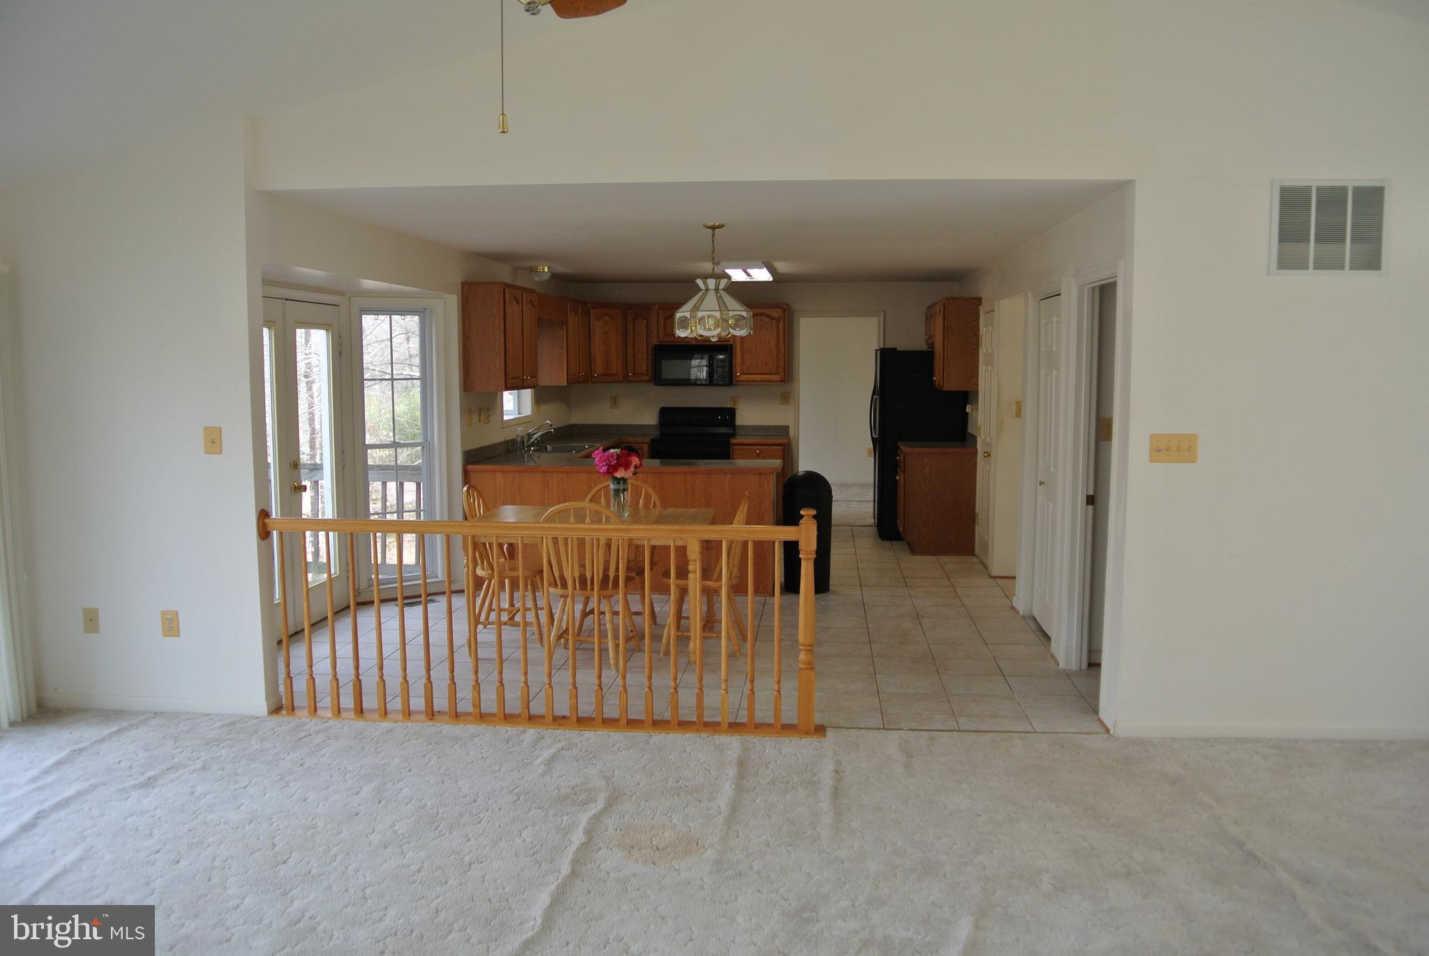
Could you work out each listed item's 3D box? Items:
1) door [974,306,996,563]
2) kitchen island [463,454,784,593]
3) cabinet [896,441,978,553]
[{"bbox_3d":[2.170,-0.316,8.611,0.045,2.030,0.650,1,6,6],"label":"door"},{"bbox_3d":[-0.654,0.346,7.938,2.270,0.915,0.610,1,6,6],"label":"kitchen island"},{"bbox_3d":[1.939,0.169,9.432,0.630,0.920,0.680,1,6,6],"label":"cabinet"}]

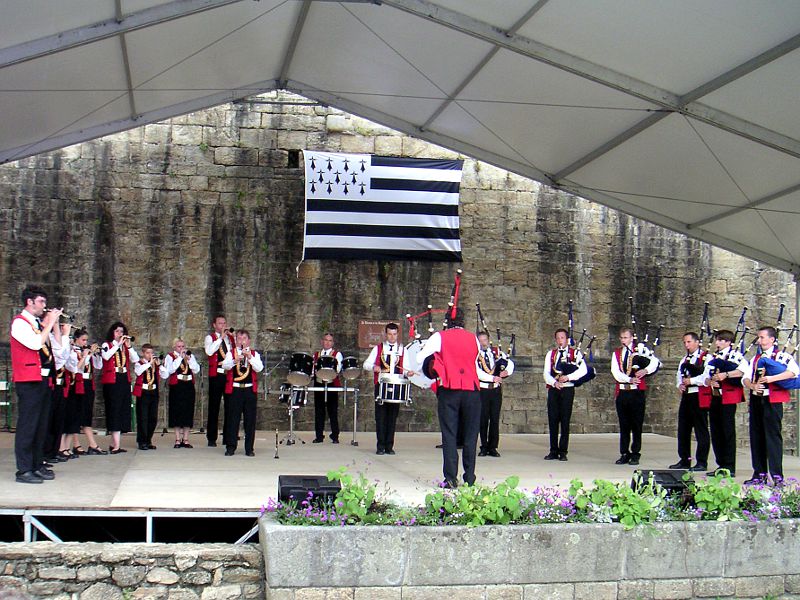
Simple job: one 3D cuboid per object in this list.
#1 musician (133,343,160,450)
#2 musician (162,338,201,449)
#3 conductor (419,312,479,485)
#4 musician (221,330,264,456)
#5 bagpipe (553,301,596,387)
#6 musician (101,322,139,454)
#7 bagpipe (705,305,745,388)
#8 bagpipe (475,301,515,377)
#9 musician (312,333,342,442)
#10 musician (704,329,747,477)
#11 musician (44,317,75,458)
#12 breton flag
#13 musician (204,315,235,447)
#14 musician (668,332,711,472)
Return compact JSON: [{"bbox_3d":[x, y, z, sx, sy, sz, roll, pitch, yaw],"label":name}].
[{"bbox_3d":[-3.429,1.318,11.998,0.420,1.420,0.380,4,-6,-33],"label":"musician"},{"bbox_3d":[-3.098,1.326,12.450,0.500,1.560,0.450,4,-6,-25],"label":"musician"},{"bbox_3d":[0.488,0.965,8.650,0.600,1.760,0.480,2,-5,-10],"label":"conductor"},{"bbox_3d":[-2.042,1.199,11.491,0.560,1.640,0.450,2,-5,-13],"label":"musician"},{"bbox_3d":[2.361,0.587,11.850,0.550,1.180,0.480,-1,-5,23],"label":"bagpipe"},{"bbox_3d":[-3.654,1.135,11.492,0.500,1.690,0.450,6,-6,-42],"label":"musician"},{"bbox_3d":[3.860,0.572,10.350,0.500,1.030,0.450,3,-5,-21],"label":"bagpipe"},{"bbox_3d":[1.312,0.534,12.188,0.520,1.020,0.420,1,-5,8],"label":"bagpipe"},{"bbox_3d":[-1.155,1.391,13.800,0.500,1.730,0.400,2,-5,-3],"label":"musician"},{"bbox_3d":[3.892,1.231,10.500,0.430,1.730,0.500,3,-5,-21],"label":"musician"},{"bbox_3d":[-3.980,1.057,10.355,0.480,1.640,0.480,0,-5,15],"label":"musician"},{"bbox_3d":[-0.319,-1.745,16.475,2.980,1.970,0.070,2,-5,-12],"label":"breton flag"},{"bbox_3d":[-2.628,1.186,12.830,0.500,1.860,0.440,6,-6,-42],"label":"musician"},{"bbox_3d":[3.655,1.277,11.050,0.420,1.740,0.500,5,-6,-33],"label":"musician"}]

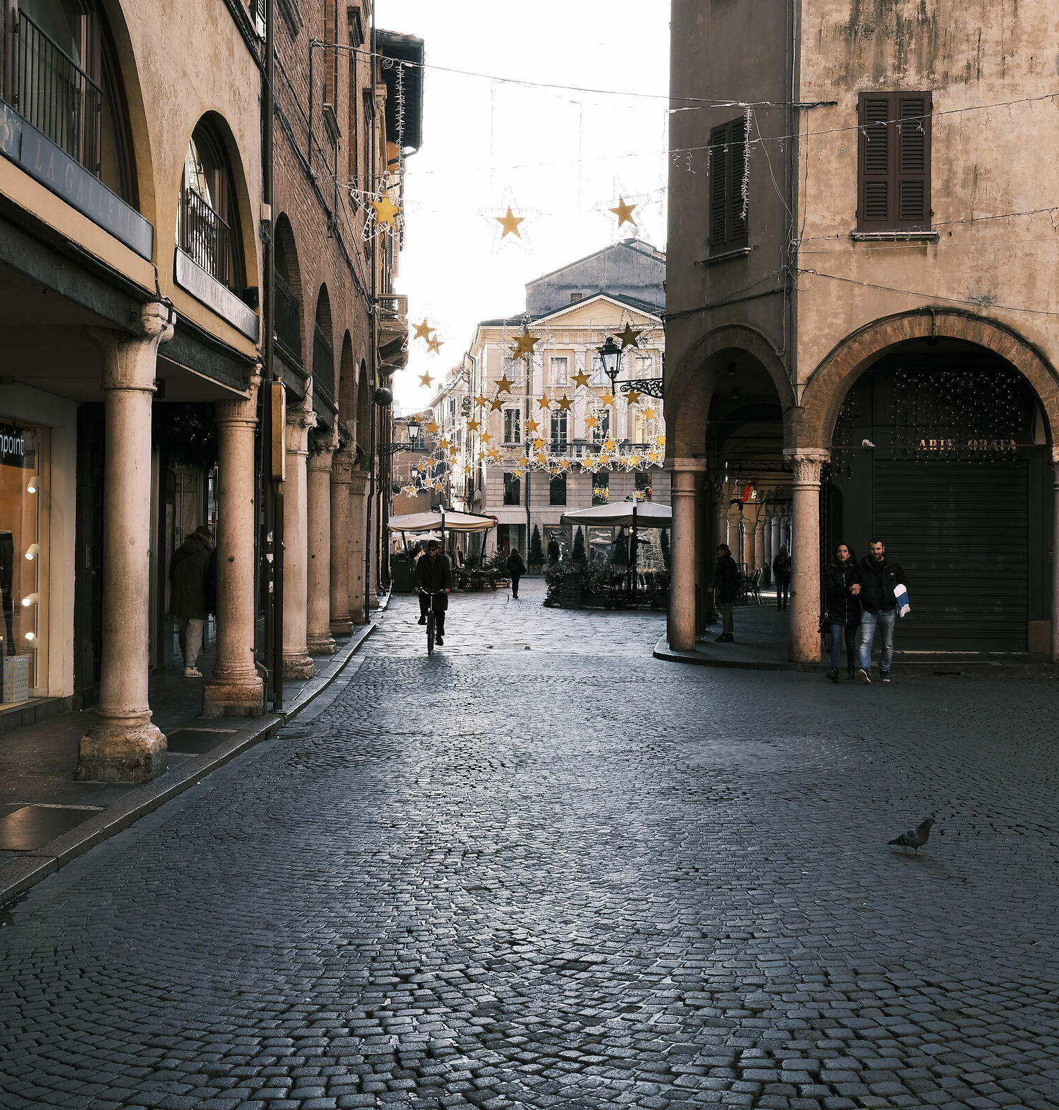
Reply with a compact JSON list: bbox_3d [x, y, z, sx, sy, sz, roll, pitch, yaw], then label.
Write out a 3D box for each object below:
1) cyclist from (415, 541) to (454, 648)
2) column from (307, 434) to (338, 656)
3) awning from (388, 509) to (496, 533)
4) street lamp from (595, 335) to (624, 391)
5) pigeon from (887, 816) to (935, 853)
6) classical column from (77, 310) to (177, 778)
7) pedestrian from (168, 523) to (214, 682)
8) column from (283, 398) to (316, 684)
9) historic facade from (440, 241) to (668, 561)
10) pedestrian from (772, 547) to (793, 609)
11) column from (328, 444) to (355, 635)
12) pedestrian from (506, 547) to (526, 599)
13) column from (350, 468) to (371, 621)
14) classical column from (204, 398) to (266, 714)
[{"bbox_3d":[-1.473,0.585,25.100,0.620,1.700,0.850,0,0,-2],"label":"cyclist"},{"bbox_3d":[-3.061,-0.167,23.800,0.500,3.220,0.500,0,0,0],"label":"column"},{"bbox_3d":[-3.419,-1.327,63.500,4.200,0.950,3.600,0,0,-2],"label":"awning"},{"bbox_3d":[1.321,-3.131,26.500,0.420,0.950,0.420,0,0,0],"label":"street lamp"},{"bbox_3d":[2.032,1.490,8.600,0.280,0.200,0.120,0,0,9],"label":"pigeon"},{"bbox_3d":[-2.708,-0.069,10.680,0.530,3.120,0.530,0,0,-2],"label":"classical column"},{"bbox_3d":[-4.005,0.555,19.200,0.560,1.790,0.470,0,0,25],"label":"pedestrian"},{"bbox_3d":[-2.815,-0.188,19.400,0.560,3.300,0.560,0,0,0],"label":"column"},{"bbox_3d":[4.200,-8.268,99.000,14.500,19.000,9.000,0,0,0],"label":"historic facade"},{"bbox_3d":[6.625,0.594,42.200,0.520,1.630,0.380,0,0,7],"label":"pedestrian"},{"bbox_3d":[-3.346,-0.233,28.950,0.500,3.330,0.500,0,0,-2],"label":"column"},{"bbox_3d":[-0.458,0.602,54.300,0.620,1.700,0.400,0,0,-1],"label":"pedestrian"},{"bbox_3d":[-3.464,-0.175,32.600,0.520,3.150,0.500,0,0,0],"label":"column"},{"bbox_3d":[-2.709,0.000,14.850,0.530,2.970,0.530,0,0,-2],"label":"classical column"}]

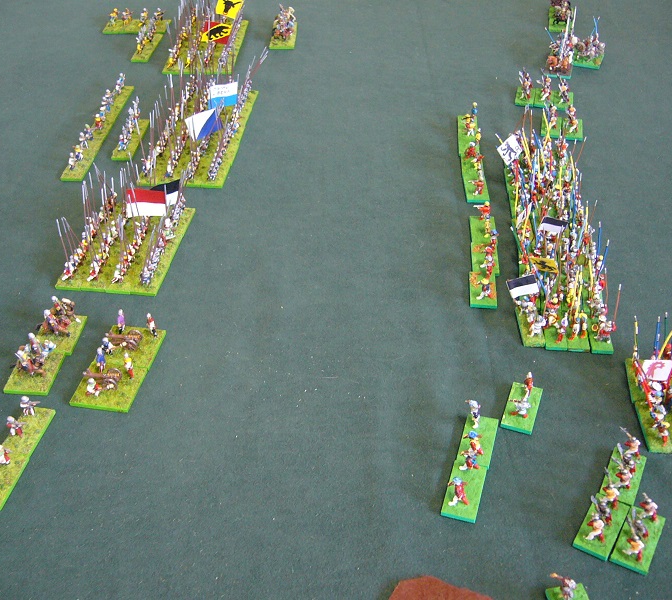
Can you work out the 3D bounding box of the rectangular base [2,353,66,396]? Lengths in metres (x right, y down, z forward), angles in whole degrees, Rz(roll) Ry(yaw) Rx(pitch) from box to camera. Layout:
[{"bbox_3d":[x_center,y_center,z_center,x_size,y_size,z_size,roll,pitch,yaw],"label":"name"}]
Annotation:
[{"bbox_3d":[-0.213,0.052,0.572,0.030,0.003,0.040,1,40,3],"label":"rectangular base"}]

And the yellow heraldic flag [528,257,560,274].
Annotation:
[{"bbox_3d":[0.151,-0.025,0.583,0.018,0.018,0.003,10,64,36],"label":"yellow heraldic flag"}]

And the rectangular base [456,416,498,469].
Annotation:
[{"bbox_3d":[0.090,0.089,0.510,0.020,0.003,0.040,11,41,14],"label":"rectangular base"}]

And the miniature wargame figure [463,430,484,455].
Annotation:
[{"bbox_3d":[0.086,0.088,0.504,0.013,0.018,0.009,11,42,14],"label":"miniature wargame figure"}]

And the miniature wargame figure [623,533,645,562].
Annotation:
[{"bbox_3d":[0.162,0.134,0.440,0.011,0.020,0.009,16,42,19],"label":"miniature wargame figure"}]

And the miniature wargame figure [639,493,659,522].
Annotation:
[{"bbox_3d":[0.179,0.119,0.463,0.013,0.020,0.009,19,44,22],"label":"miniature wargame figure"}]

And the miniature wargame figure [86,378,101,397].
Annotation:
[{"bbox_3d":[-0.165,0.059,0.548,0.011,0.015,0.008,2,40,4],"label":"miniature wargame figure"}]

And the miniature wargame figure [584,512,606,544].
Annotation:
[{"bbox_3d":[0.144,0.126,0.449,0.011,0.022,0.009,16,42,19],"label":"miniature wargame figure"}]

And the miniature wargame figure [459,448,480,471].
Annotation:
[{"bbox_3d":[0.081,0.096,0.490,0.011,0.018,0.009,6,40,8],"label":"miniature wargame figure"}]

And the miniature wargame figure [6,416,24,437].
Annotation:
[{"bbox_3d":[-0.205,0.080,0.518,0.013,0.017,0.009,6,41,8],"label":"miniature wargame figure"}]

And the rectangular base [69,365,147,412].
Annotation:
[{"bbox_3d":[-0.157,0.061,0.560,0.041,0.003,0.040,5,41,8],"label":"rectangular base"}]

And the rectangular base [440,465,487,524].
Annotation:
[{"bbox_3d":[0.077,0.114,0.481,0.020,0.003,0.040,11,41,14],"label":"rectangular base"}]

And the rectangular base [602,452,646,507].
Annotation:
[{"bbox_3d":[0.176,0.108,0.494,0.020,0.003,0.040,18,44,21],"label":"rectangular base"}]

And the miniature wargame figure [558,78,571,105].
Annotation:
[{"bbox_3d":[0.244,-0.222,0.861,0.011,0.020,0.009,8,41,10],"label":"miniature wargame figure"}]

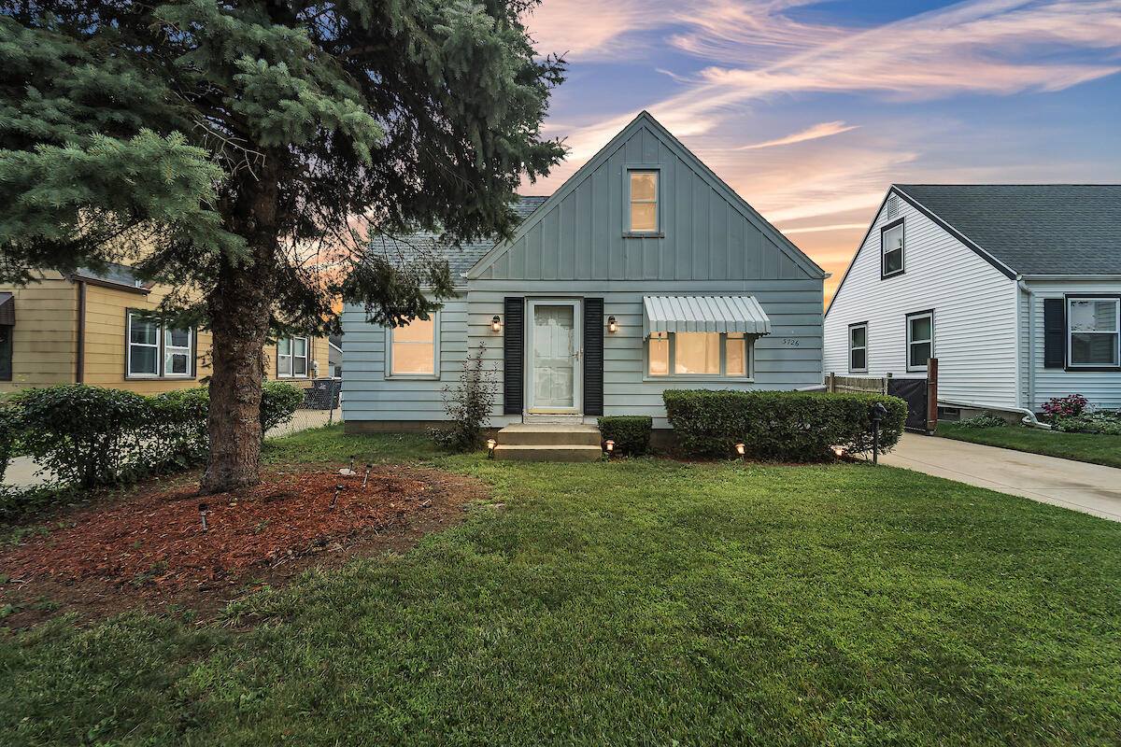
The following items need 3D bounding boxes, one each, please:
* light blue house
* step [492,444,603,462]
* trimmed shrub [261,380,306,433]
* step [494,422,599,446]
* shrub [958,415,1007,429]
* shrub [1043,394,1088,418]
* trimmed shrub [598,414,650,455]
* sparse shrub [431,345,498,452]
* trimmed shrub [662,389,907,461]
[{"bbox_3d":[0.130,-1.840,11.950,9.350,6.400,8.500,0,-1,0],"label":"light blue house"},{"bbox_3d":[-0.170,1.200,6.520,1.570,0.200,0.330,0,-1,0],"label":"step"},{"bbox_3d":[-5.550,0.720,8.300,1.200,1.120,1.200,0,-1,0],"label":"trimmed shrub"},{"bbox_3d":[-0.140,1.010,7.220,1.540,0.210,1.130,0,-1,0],"label":"step"},{"bbox_3d":[9.020,1.010,9.350,0.500,0.300,0.720,0,-1,0],"label":"shrub"},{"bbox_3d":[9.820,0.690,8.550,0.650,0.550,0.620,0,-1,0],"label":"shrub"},{"bbox_3d":[1.040,0.985,7.000,0.800,0.610,0.720,0,-1,0],"label":"trimmed shrub"},{"bbox_3d":[-1.600,0.400,7.250,1.020,1.760,0.880,0,-1,0],"label":"sparse shrub"},{"bbox_3d":[3.380,0.790,6.800,3.480,1.030,0.920,0,-1,0],"label":"trimmed shrub"}]

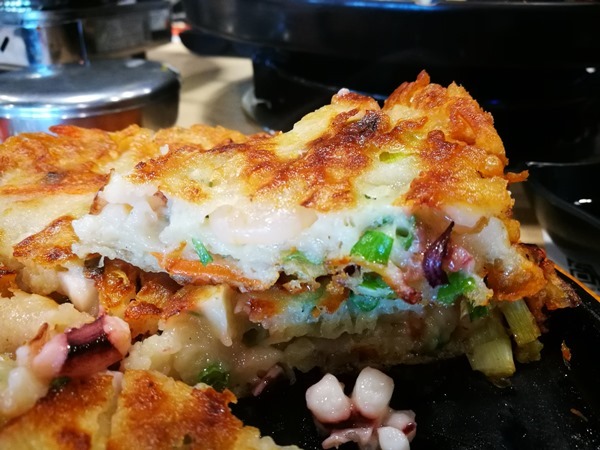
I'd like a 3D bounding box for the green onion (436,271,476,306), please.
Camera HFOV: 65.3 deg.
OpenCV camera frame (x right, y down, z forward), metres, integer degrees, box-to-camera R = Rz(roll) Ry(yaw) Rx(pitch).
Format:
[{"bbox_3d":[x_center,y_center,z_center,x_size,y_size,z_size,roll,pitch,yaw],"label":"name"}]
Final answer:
[{"bbox_3d":[0.052,0.021,0.156,0.013,0.011,0.009,0,28,0],"label":"green onion"}]

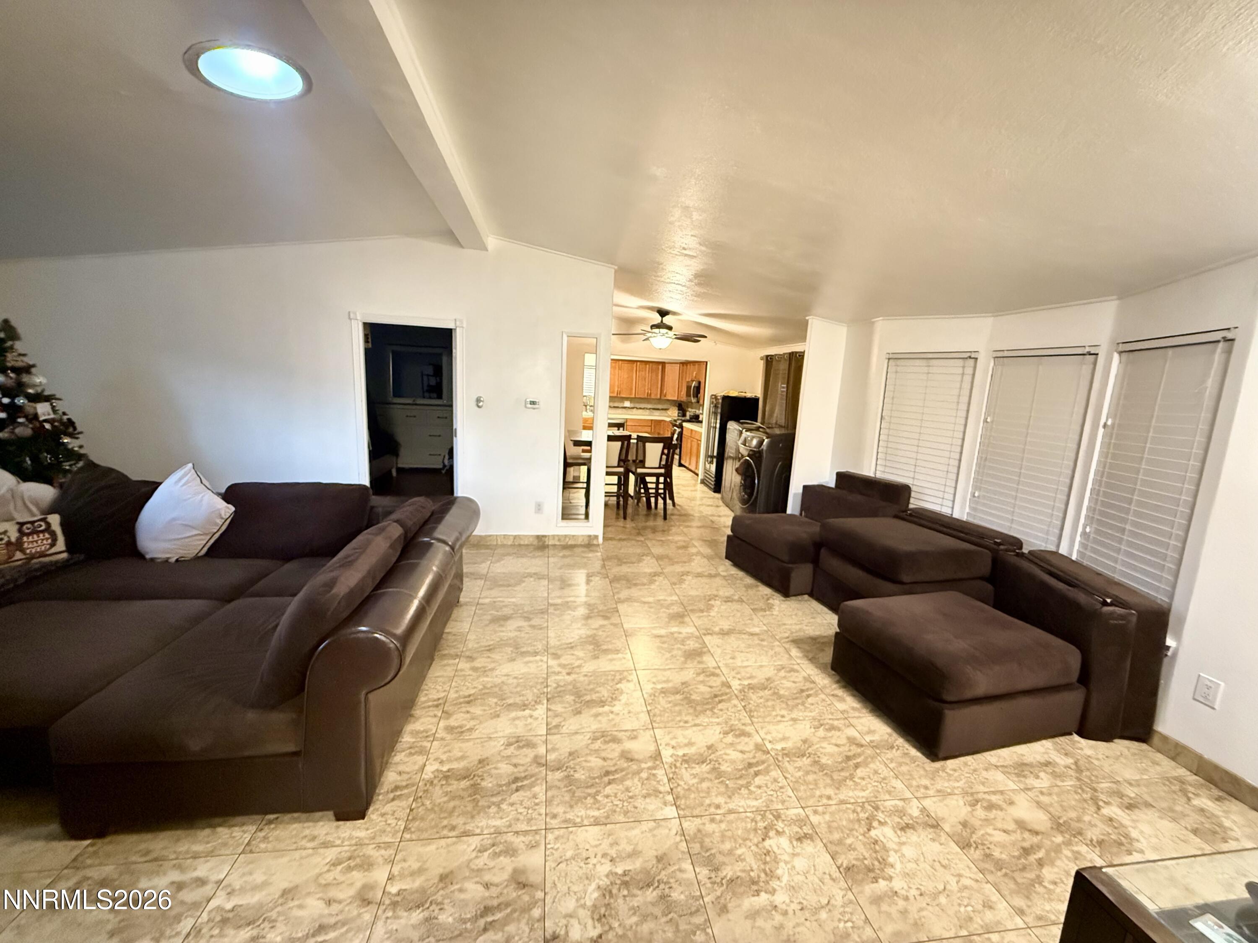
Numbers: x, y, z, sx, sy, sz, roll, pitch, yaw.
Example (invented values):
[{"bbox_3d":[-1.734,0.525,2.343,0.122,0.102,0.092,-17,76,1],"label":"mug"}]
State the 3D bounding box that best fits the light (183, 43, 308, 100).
[{"bbox_3d":[-1.532,-1.607,2.075,0.425,0.050,0.425,-7,11,-7],"label":"light"}]

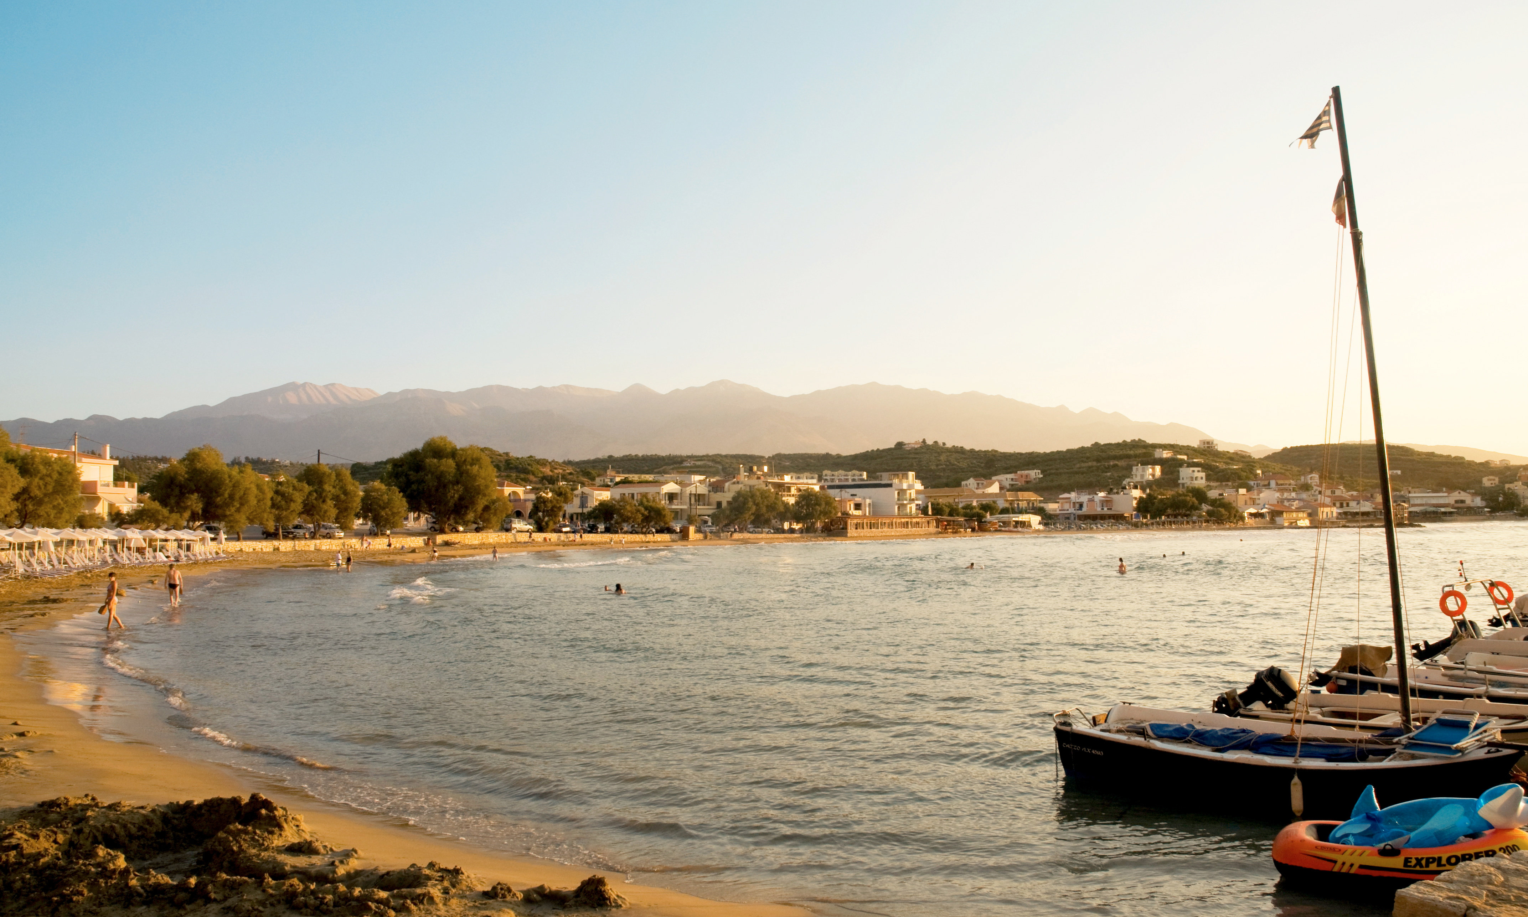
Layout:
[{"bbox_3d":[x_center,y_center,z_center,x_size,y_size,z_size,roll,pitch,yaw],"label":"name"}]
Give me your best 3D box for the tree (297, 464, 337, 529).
[{"bbox_3d":[-41.682,3.990,107.000,3.536,6.975,3.359,0,-4,-21],"label":"tree"}]

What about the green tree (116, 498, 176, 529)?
[{"bbox_3d":[-52.253,5.160,97.000,4.453,3.541,4.231,1,-4,-28],"label":"green tree"}]

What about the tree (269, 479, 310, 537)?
[{"bbox_3d":[-43.171,4.610,104.000,3.506,5.640,3.331,0,-4,-23],"label":"tree"}]

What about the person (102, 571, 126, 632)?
[{"bbox_3d":[-18.741,4.118,33.000,0.600,1.697,0.460,1,-4,-29],"label":"person"}]

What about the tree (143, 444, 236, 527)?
[{"bbox_3d":[-53.066,3.096,106.000,8.008,8.734,7.607,1,-4,-27],"label":"tree"}]

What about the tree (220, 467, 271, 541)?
[{"bbox_3d":[-46.011,3.963,102.000,4.267,6.755,4.053,1,-4,-24],"label":"tree"}]

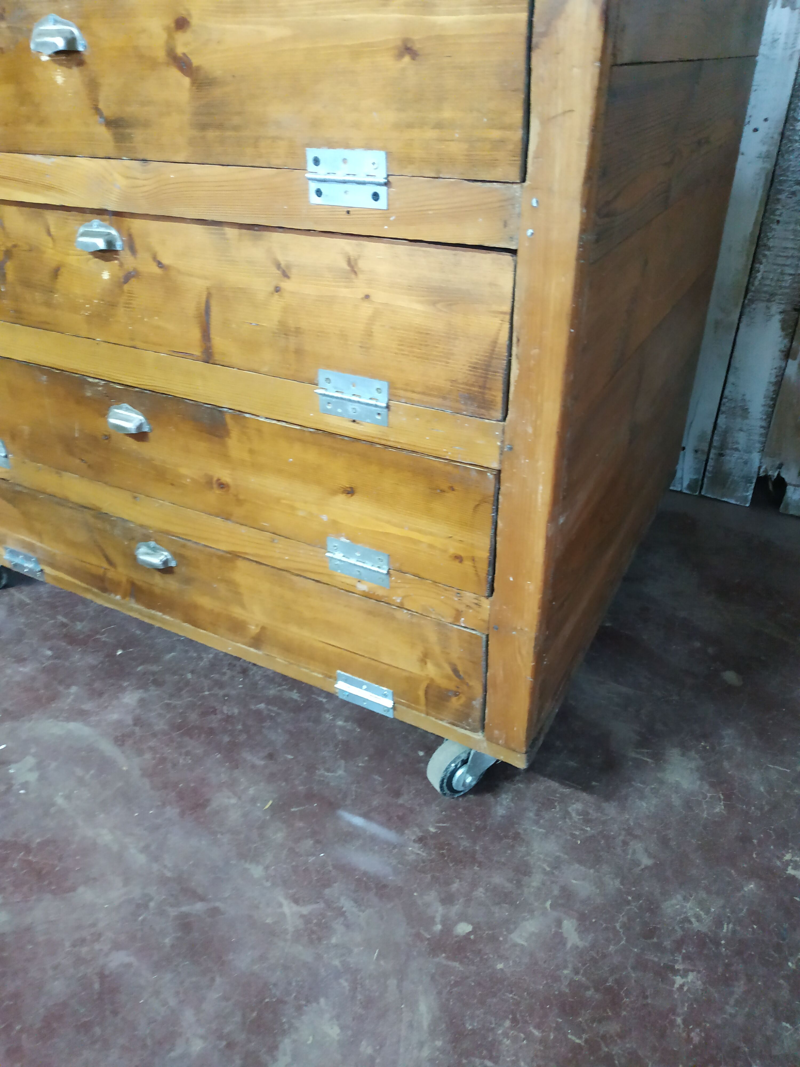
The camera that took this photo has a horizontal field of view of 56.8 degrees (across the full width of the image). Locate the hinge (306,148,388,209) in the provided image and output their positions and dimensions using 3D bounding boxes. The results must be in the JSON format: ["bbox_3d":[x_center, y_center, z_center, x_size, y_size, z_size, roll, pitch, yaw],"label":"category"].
[{"bbox_3d":[-0.045,-0.290,0.606,0.076,0.043,0.007,15,36,24],"label":"hinge"}]

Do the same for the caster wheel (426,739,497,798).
[{"bbox_3d":[0.081,0.271,0.905,0.095,0.101,0.052,-20,37,-27],"label":"caster wheel"}]

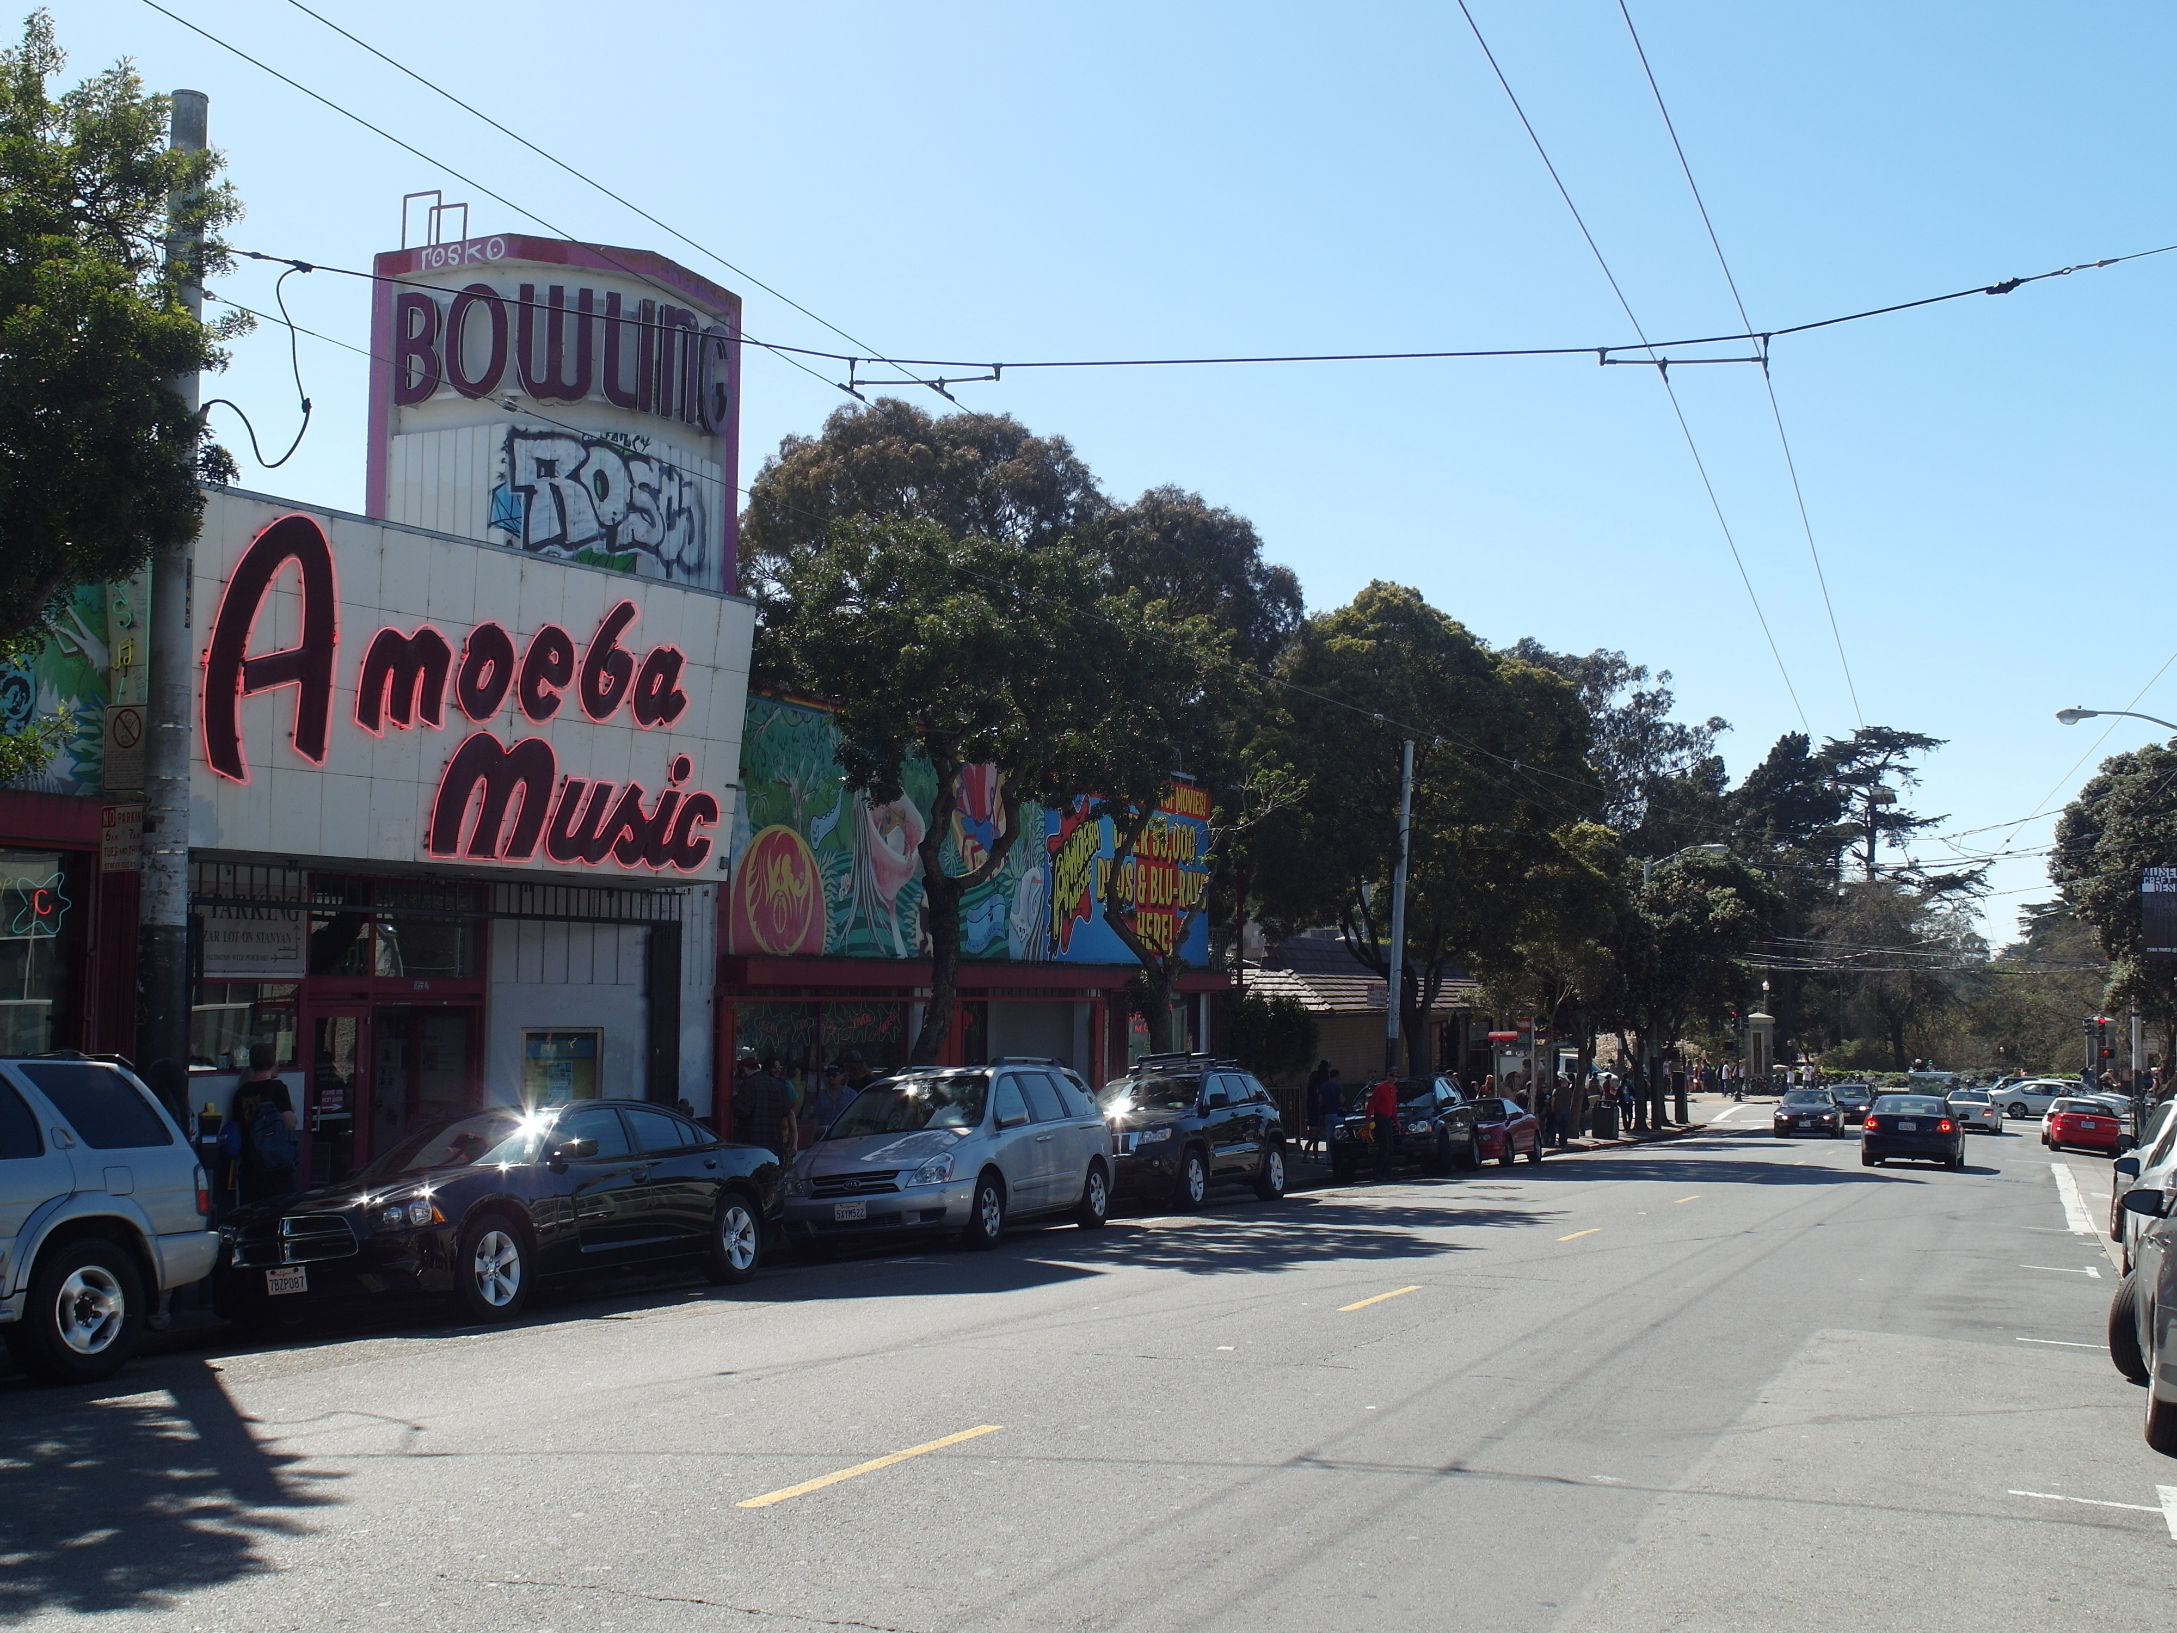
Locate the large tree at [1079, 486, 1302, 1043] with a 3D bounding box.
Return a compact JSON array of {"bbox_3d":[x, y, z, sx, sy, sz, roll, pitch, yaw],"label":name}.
[{"bbox_3d":[1.423,0.344,34.119,3.900,10.600,3.900,1,-5,0],"label":"large tree"}]

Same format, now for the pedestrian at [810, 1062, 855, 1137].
[{"bbox_3d":[-3.060,3.778,25.432,0.500,1.700,0.360,-1,-5,18],"label":"pedestrian"}]

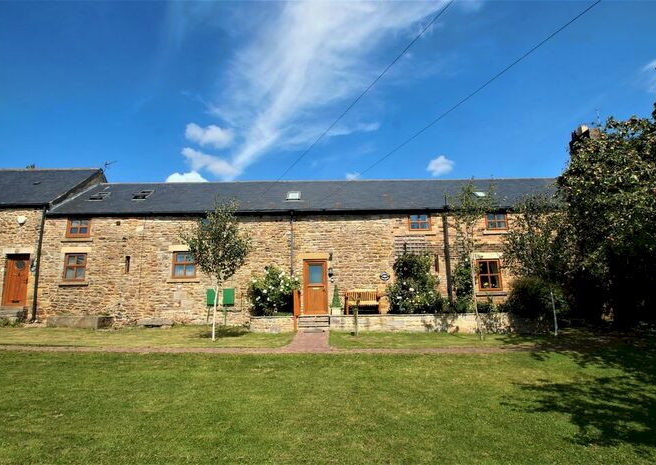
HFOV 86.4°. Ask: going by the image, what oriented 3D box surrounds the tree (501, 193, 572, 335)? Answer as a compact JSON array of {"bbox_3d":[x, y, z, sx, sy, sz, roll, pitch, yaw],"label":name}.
[{"bbox_3d":[6.738,0.972,11.182,2.195,4.492,1.950,-1,-9,-1],"label":"tree"}]

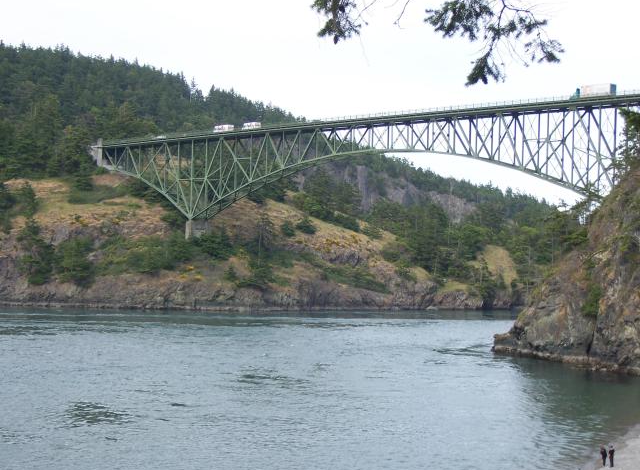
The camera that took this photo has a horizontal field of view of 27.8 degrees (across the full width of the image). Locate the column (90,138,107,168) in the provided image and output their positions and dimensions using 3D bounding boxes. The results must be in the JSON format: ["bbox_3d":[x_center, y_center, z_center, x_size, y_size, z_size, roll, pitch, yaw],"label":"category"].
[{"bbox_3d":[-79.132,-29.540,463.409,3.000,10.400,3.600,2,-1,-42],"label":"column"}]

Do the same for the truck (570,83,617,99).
[{"bbox_3d":[65.209,-33.579,309.346,2.500,4.050,11.900,2,-1,-42],"label":"truck"}]

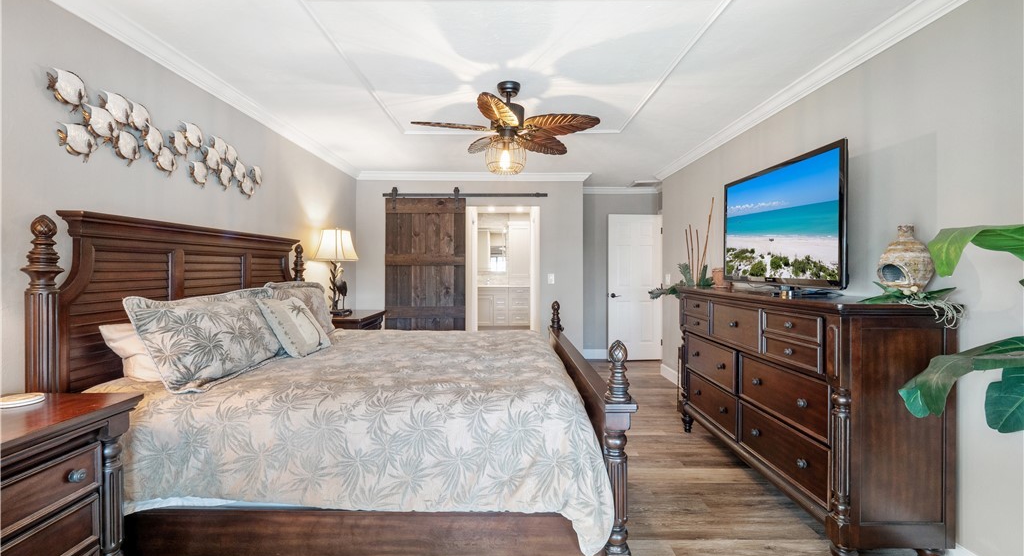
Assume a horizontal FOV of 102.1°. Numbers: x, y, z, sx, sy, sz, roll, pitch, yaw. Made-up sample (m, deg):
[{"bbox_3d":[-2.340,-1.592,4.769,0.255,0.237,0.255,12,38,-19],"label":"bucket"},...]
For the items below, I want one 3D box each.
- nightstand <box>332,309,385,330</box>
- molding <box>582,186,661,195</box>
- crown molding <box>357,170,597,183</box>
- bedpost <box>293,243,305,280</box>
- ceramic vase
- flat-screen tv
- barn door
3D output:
[{"bbox_3d":[-1.541,0.771,3.885,0.520,0.850,0.714,0,1,0],"label":"nightstand"},{"bbox_3d":[1.508,-1.235,5.870,1.150,0.110,0.090,0,1,0],"label":"molding"},{"bbox_3d":[-0.462,-1.237,5.020,2.860,0.115,0.090,0,1,0],"label":"crown molding"},{"bbox_3d":[-1.743,0.466,3.390,0.115,1.480,0.115,0,1,0],"label":"bedpost"},{"bbox_3d":[1.725,-0.072,1.810,0.190,0.310,0.190,0,1,-16],"label":"ceramic vase"},{"bbox_3d":[1.523,-0.301,2.390,0.070,0.690,1.060,0,1,0],"label":"flat-screen tv"},{"bbox_3d":[-1.038,0.098,5.000,0.970,2.120,0.055,0,1,0],"label":"barn door"}]

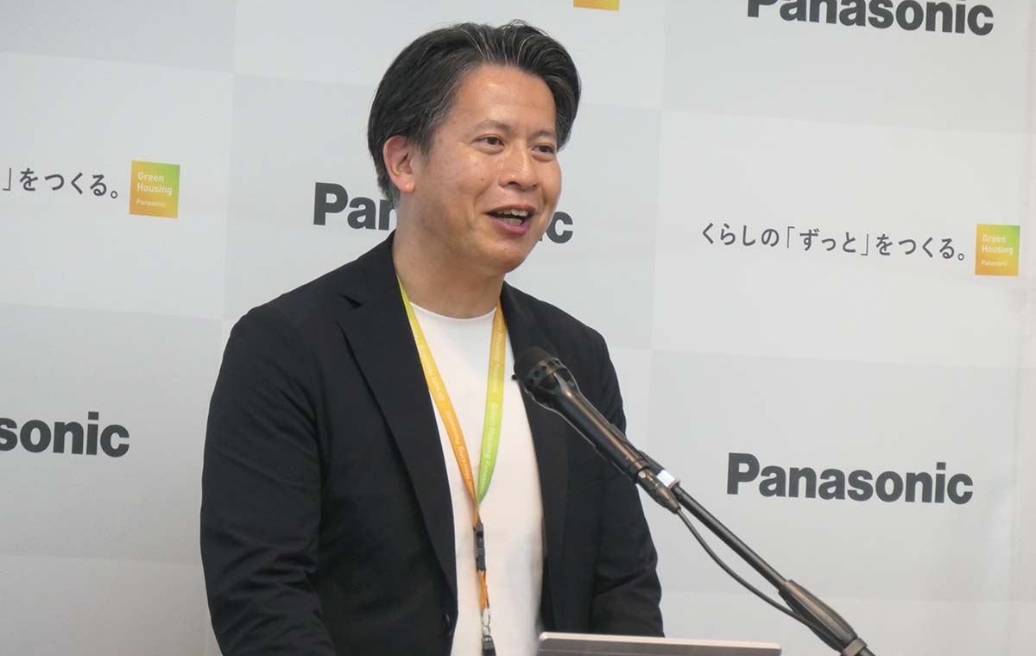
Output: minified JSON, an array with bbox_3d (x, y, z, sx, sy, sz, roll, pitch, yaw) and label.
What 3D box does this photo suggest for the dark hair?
[{"bbox_3d":[-0.043,-0.208,8.500,0.187,0.195,0.215,8,-8,-37],"label":"dark hair"}]

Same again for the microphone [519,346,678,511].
[{"bbox_3d":[0.076,0.098,8.280,0.224,0.044,0.044,45,21,22],"label":"microphone"}]

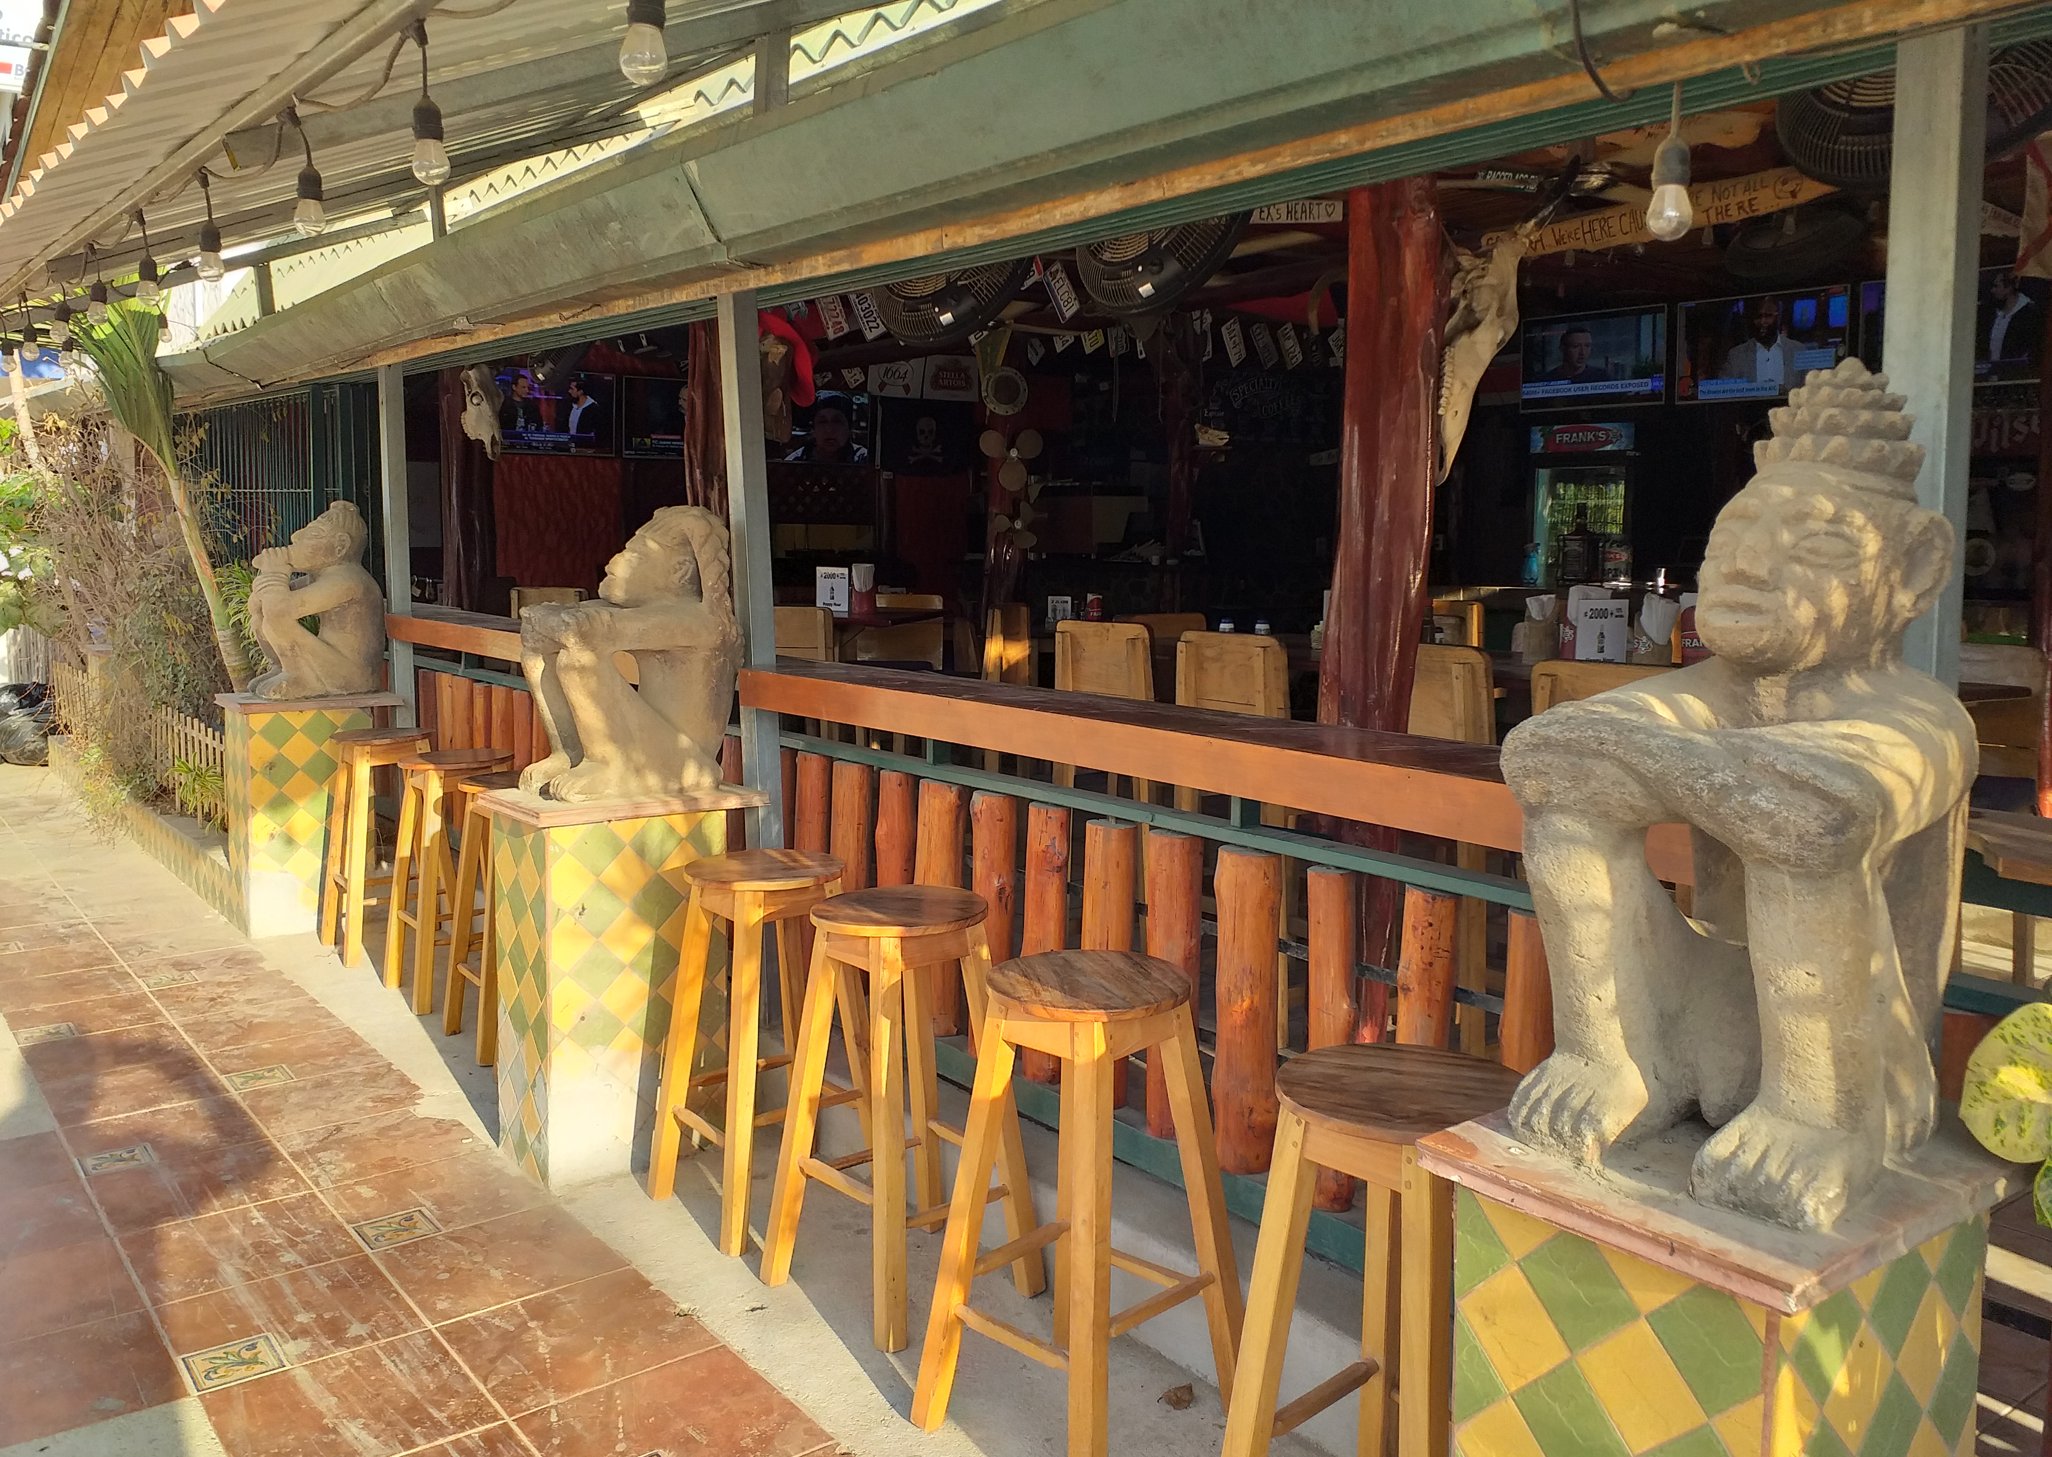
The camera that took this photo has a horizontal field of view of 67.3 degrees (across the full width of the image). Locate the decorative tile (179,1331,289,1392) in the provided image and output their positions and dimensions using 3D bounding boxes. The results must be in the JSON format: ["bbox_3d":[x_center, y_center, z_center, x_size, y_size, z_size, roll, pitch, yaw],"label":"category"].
[{"bbox_3d":[-1.457,1.170,2.837,0.152,0.010,0.152,-4,8,-39],"label":"decorative tile"}]

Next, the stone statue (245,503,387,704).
[{"bbox_3d":[-2.505,-0.463,5.427,0.430,0.700,0.300,-6,9,-39],"label":"stone statue"}]

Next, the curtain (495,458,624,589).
[{"bbox_3d":[-2.912,-1.231,9.687,0.827,0.968,0.050,-6,9,-39],"label":"curtain"}]

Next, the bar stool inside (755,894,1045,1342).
[{"bbox_3d":[-0.250,0.754,3.127,0.410,0.803,0.410,-4,8,-39],"label":"bar stool inside"}]

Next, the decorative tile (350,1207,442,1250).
[{"bbox_3d":[-1.257,1.007,3.085,0.140,0.010,0.140,-3,8,-39],"label":"decorative tile"}]

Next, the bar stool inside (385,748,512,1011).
[{"bbox_3d":[-1.707,0.442,4.670,0.390,0.734,0.370,-6,9,-39],"label":"bar stool inside"}]

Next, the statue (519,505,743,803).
[{"bbox_3d":[-0.976,-0.194,3.848,0.530,0.720,0.320,-4,8,-39],"label":"statue"}]

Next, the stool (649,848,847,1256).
[{"bbox_3d":[-0.585,0.702,3.529,0.410,0.803,0.410,-4,8,-39],"label":"stool"}]

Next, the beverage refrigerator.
[{"bbox_3d":[3.368,-0.831,8.983,0.640,1.822,0.664,-6,9,-39],"label":"beverage refrigerator"}]

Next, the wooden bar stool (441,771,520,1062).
[{"bbox_3d":[-1.370,0.502,4.250,0.390,0.734,0.370,-6,9,-39],"label":"wooden bar stool"}]

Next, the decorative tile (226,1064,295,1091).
[{"bbox_3d":[-2.151,0.987,4.335,0.152,0.010,0.152,-4,8,-39],"label":"decorative tile"}]

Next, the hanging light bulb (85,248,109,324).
[{"bbox_3d":[-1.941,-0.924,3.220,0.052,0.157,0.052,-4,8,-39],"label":"hanging light bulb"}]

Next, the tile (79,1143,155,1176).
[{"bbox_3d":[-2.211,1.051,3.752,0.152,0.010,0.152,-4,8,-39],"label":"tile"}]

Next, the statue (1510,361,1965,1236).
[{"bbox_3d":[0.768,0.042,1.593,0.465,0.810,0.375,-4,8,-39],"label":"statue"}]

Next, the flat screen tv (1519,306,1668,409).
[{"bbox_3d":[3.292,-2.135,8.937,0.070,0.552,0.921,-6,9,-39],"label":"flat screen tv"}]

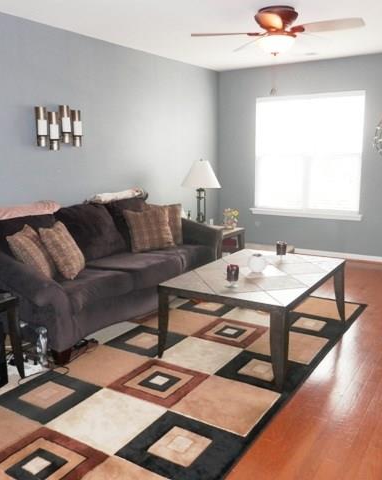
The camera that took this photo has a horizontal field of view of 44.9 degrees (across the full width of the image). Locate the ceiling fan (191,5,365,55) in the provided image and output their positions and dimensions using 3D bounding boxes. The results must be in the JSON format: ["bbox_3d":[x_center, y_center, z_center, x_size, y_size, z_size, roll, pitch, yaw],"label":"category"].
[{"bbox_3d":[0.693,-1.617,3.599,1.280,0.335,1.280,6,13,32],"label":"ceiling fan"}]

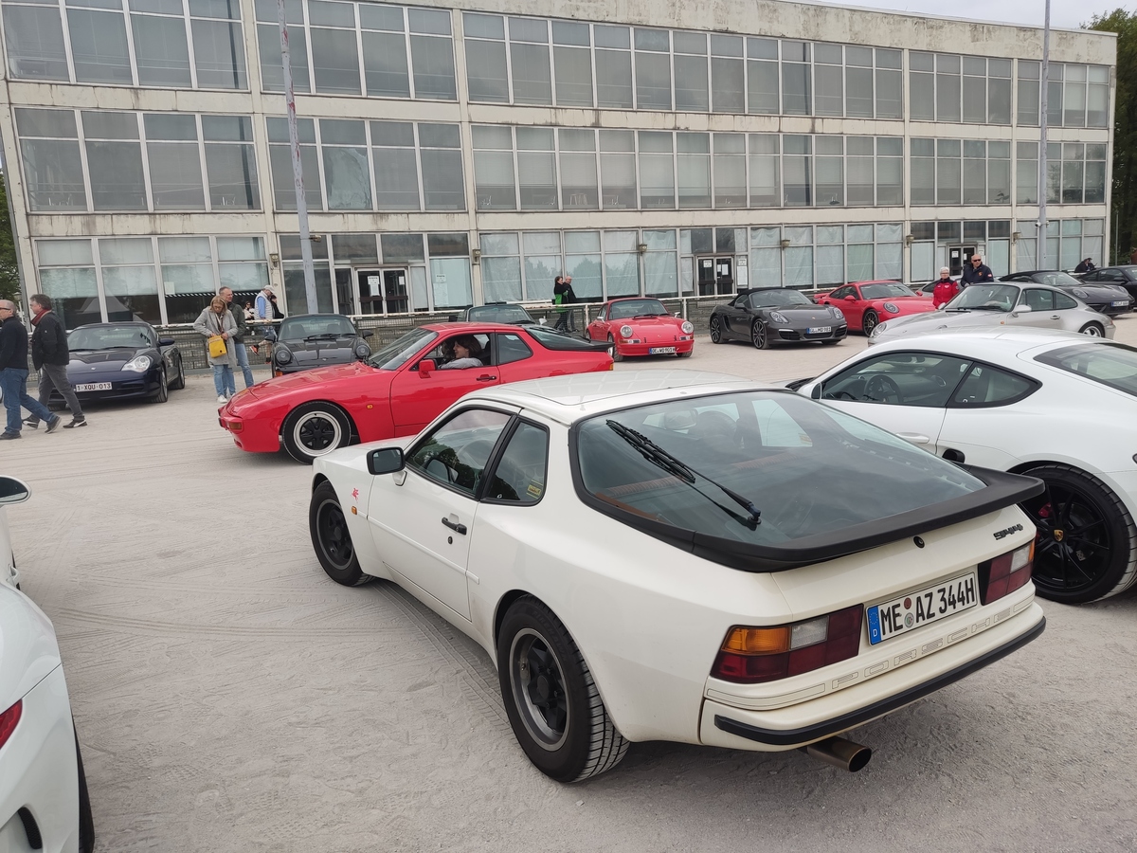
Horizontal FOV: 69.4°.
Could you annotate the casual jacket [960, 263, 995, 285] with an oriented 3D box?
[{"bbox_3d":[7.368,-2.604,14.800,0.600,0.750,0.330,0,10,17],"label":"casual jacket"}]

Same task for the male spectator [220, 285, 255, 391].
[{"bbox_3d":[-5.655,-1.463,14.087,0.400,1.830,0.560,2,10,35],"label":"male spectator"}]

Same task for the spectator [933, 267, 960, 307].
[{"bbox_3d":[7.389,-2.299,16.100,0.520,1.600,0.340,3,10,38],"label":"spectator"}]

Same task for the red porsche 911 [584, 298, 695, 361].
[{"bbox_3d":[1.426,-2.128,17.650,1.650,1.320,4.150,-5,9,-12],"label":"red porsche 911"}]

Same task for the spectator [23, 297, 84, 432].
[{"bbox_3d":[-7.036,-0.885,11.200,0.650,1.770,0.520,-7,10,-22],"label":"spectator"}]

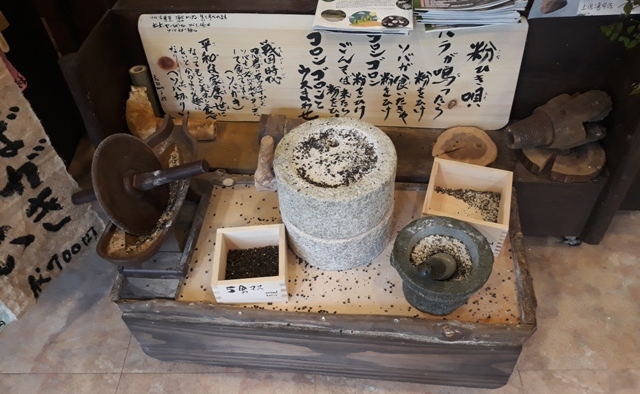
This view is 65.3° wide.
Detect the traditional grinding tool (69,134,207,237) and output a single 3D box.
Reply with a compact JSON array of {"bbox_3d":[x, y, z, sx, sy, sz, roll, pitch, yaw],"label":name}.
[{"bbox_3d":[-0.400,-0.029,1.081,0.370,0.223,0.223,-11,45,22],"label":"traditional grinding tool"}]

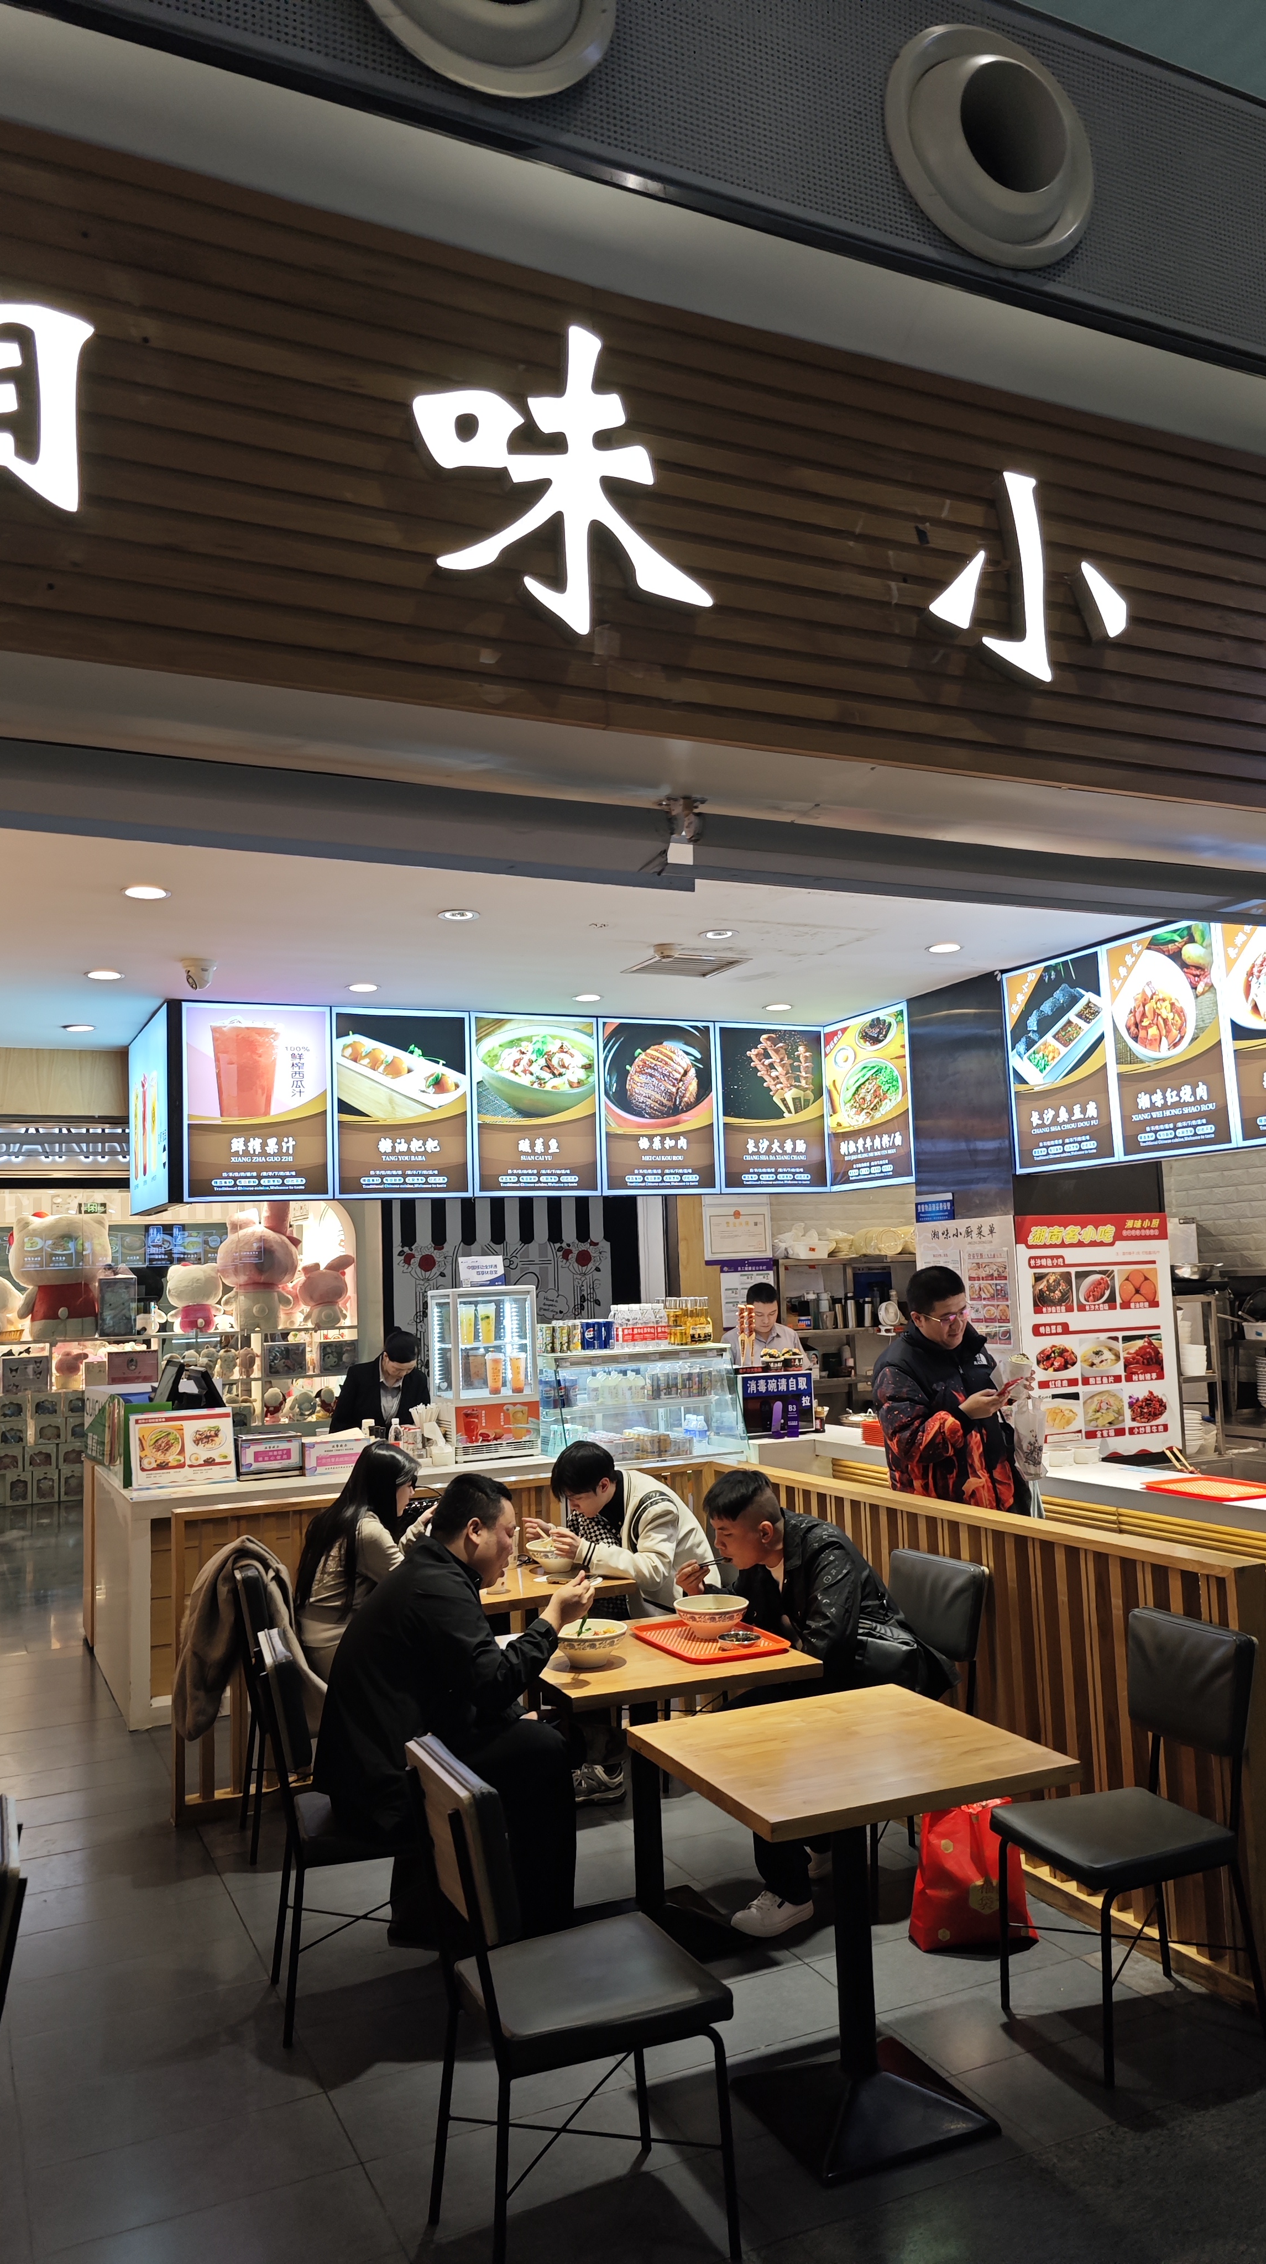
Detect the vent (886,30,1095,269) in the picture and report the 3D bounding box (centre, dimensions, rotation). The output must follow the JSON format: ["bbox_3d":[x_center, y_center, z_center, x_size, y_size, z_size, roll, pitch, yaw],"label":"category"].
[{"bbox_3d":[0.670,-1.798,2.703,0.455,0.455,0.120,0,-6,-24],"label":"vent"}]

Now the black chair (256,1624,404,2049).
[{"bbox_3d":[-0.678,1.747,3.864,0.513,0.885,0.432,0,-6,-25],"label":"black chair"}]

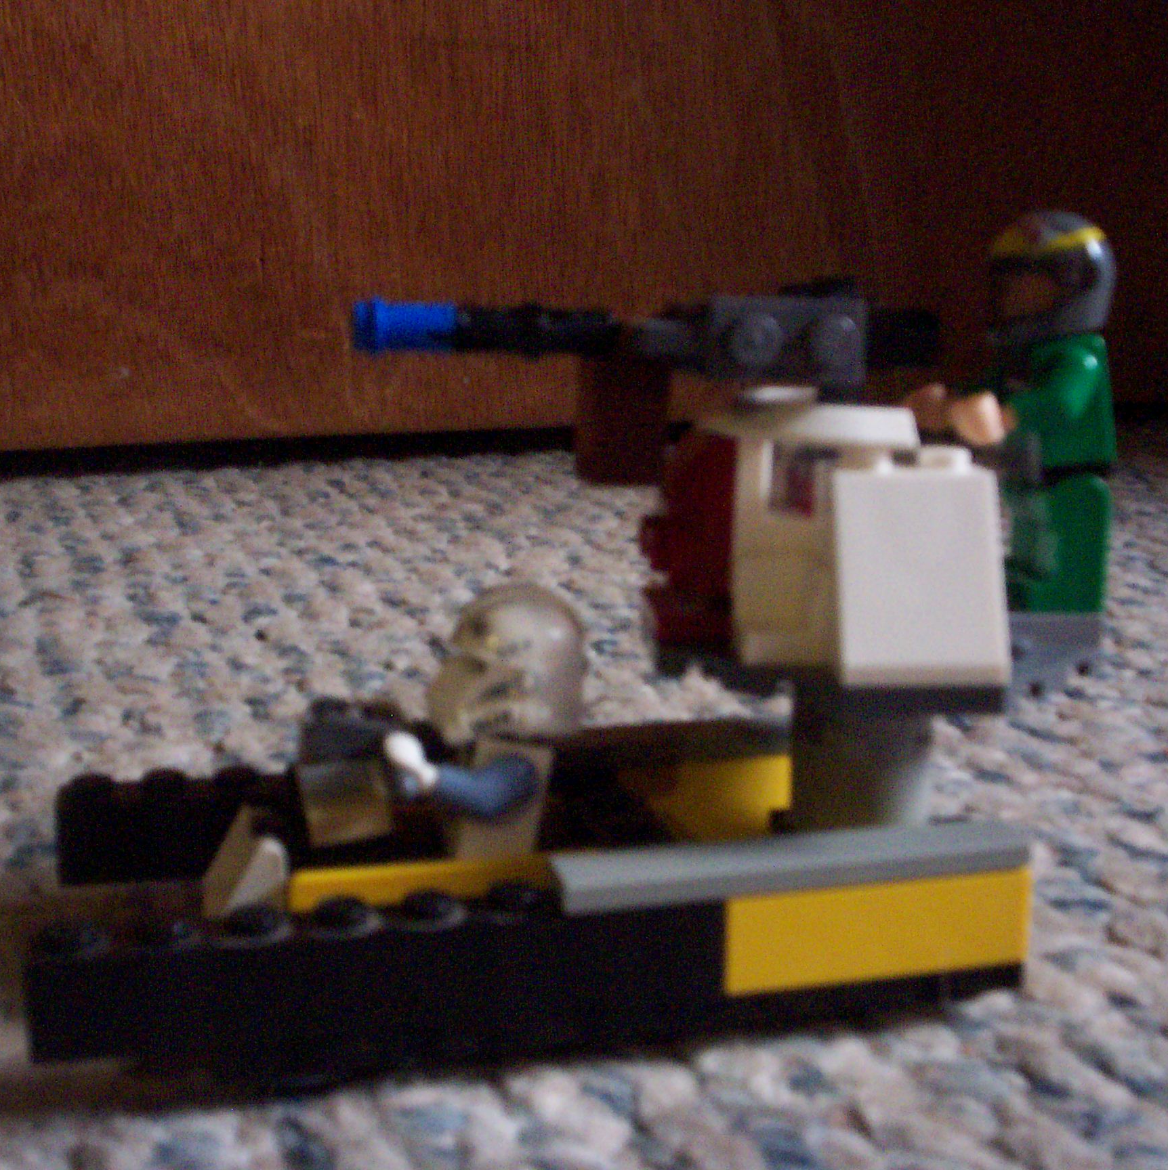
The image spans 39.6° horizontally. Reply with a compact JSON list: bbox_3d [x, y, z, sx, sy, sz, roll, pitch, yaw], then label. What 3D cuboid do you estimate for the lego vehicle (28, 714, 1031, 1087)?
[{"bbox_3d":[-0.008,0.031,0.177,0.096,0.018,0.050,-2,9,-14],"label":"lego vehicle"}]

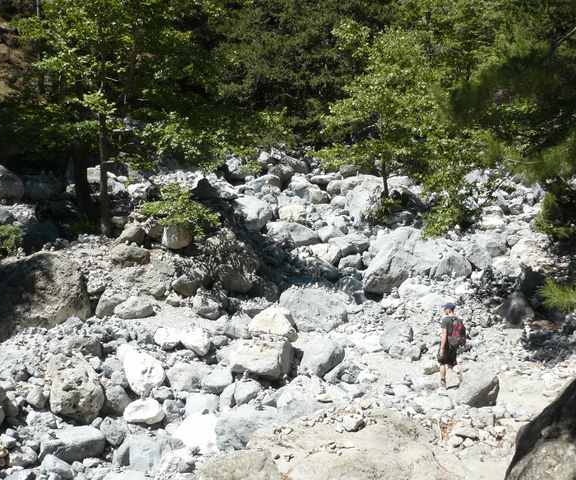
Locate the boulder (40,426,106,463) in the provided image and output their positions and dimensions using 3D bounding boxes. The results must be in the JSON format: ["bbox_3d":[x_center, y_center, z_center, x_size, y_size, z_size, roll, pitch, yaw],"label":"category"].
[{"bbox_3d":[-3.642,3.472,11.300,1.121,0.576,0.728,0,6,0],"label":"boulder"}]

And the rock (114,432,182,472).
[{"bbox_3d":[-2.284,3.464,10.900,1.114,0.560,0.891,-1,6,-12],"label":"rock"}]

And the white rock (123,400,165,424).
[{"bbox_3d":[-2.479,2.963,11.500,0.680,0.340,0.500,-1,8,-6],"label":"white rock"}]

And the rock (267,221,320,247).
[{"bbox_3d":[0.207,-0.244,25.000,2.028,0.865,1.521,0,6,0],"label":"rock"}]

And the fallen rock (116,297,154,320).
[{"bbox_3d":[-3.897,1.739,16.900,1.016,0.510,0.762,-1,6,-13],"label":"fallen rock"}]

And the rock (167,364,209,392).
[{"bbox_3d":[-2.069,2.851,13.700,0.865,0.557,0.648,0,6,0],"label":"rock"}]

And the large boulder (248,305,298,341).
[{"bbox_3d":[-0.329,1.894,15.100,1.134,0.641,0.907,0,6,-1],"label":"large boulder"}]

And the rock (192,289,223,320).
[{"bbox_3d":[-2.056,1.647,17.000,0.766,0.806,0.690,0,6,0],"label":"rock"}]

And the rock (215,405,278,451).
[{"bbox_3d":[-0.680,3.071,10.900,1.050,0.600,0.950,0,7,0],"label":"rock"}]

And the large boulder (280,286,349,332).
[{"bbox_3d":[0.624,1.702,16.300,1.700,1.000,1.350,0,7,0],"label":"large boulder"}]

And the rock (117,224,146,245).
[{"bbox_3d":[-4.702,-0.165,20.000,0.901,0.587,0.766,0,6,0],"label":"rock"}]

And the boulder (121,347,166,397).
[{"bbox_3d":[-2.953,2.687,13.600,0.940,1.020,0.799,0,6,0],"label":"boulder"}]

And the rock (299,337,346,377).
[{"bbox_3d":[0.735,2.599,14.600,1.009,0.857,0.908,0,6,0],"label":"rock"}]

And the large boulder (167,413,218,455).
[{"bbox_3d":[-1.564,3.169,10.900,0.850,0.550,0.850,0,7,0],"label":"large boulder"}]

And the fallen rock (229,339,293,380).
[{"bbox_3d":[-0.583,2.531,14.100,1.356,0.710,1.085,0,6,-2],"label":"fallen rock"}]

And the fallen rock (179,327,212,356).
[{"bbox_3d":[-2.085,2.287,15.000,0.766,0.576,0.651,-1,6,-8],"label":"fallen rock"}]

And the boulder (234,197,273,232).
[{"bbox_3d":[-1.183,-0.936,23.500,1.412,1.176,1.271,0,6,0],"label":"boulder"}]

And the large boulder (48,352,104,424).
[{"bbox_3d":[-3.863,2.718,12.100,1.054,1.114,0.949,-2,6,-18],"label":"large boulder"}]

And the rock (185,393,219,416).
[{"bbox_3d":[-1.521,2.892,11.700,0.600,0.380,0.550,0,7,0],"label":"rock"}]

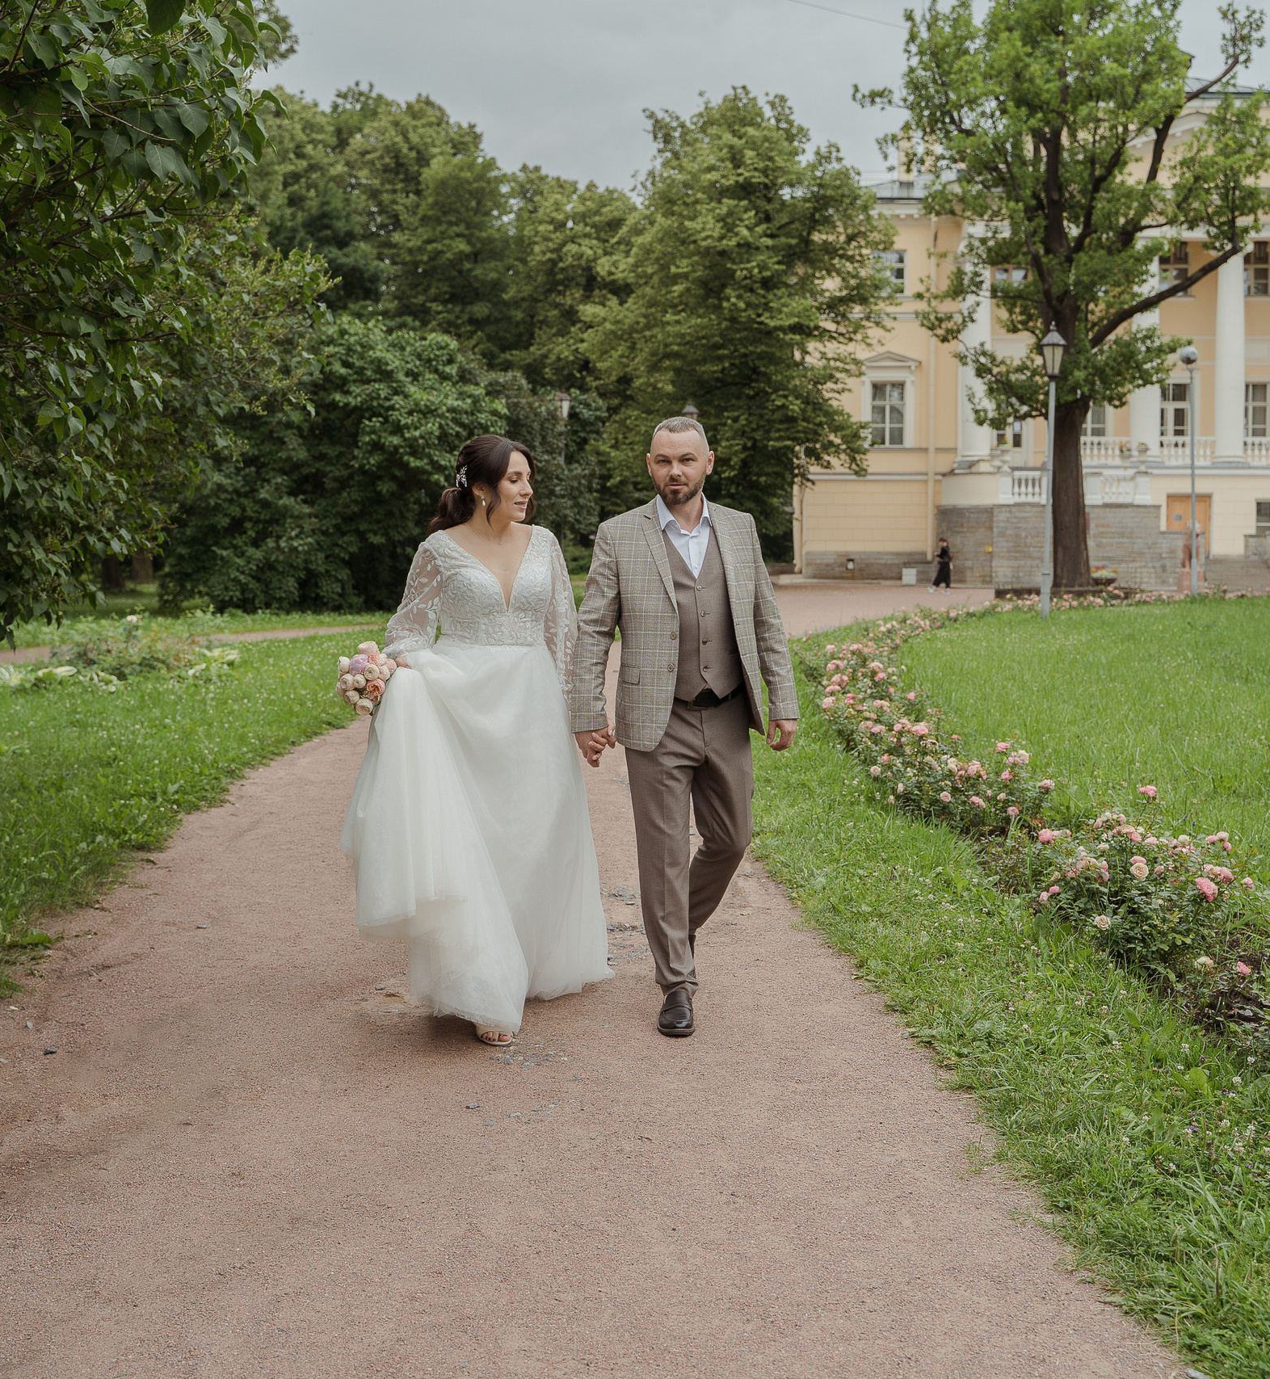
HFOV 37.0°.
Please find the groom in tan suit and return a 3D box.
[{"bbox_3d":[0.142,0.085,5.480,0.650,1.760,0.620,0,2,-3],"label":"groom in tan suit"}]

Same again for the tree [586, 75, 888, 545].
[{"bbox_3d":[3.546,-12.277,64.500,10.200,16.400,10.000,1,2,0],"label":"tree"}]

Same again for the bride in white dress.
[{"bbox_3d":[-0.455,0.125,5.420,0.780,1.720,0.720,0,2,-9],"label":"bride in white dress"}]

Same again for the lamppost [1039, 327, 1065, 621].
[{"bbox_3d":[7.917,-4.108,36.000,0.500,5.500,0.500,1,2,0],"label":"lamppost"}]

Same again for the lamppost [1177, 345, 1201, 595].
[{"bbox_3d":[14.618,-5.791,50.000,0.480,6.600,0.480,-2,2,0],"label":"lamppost"}]

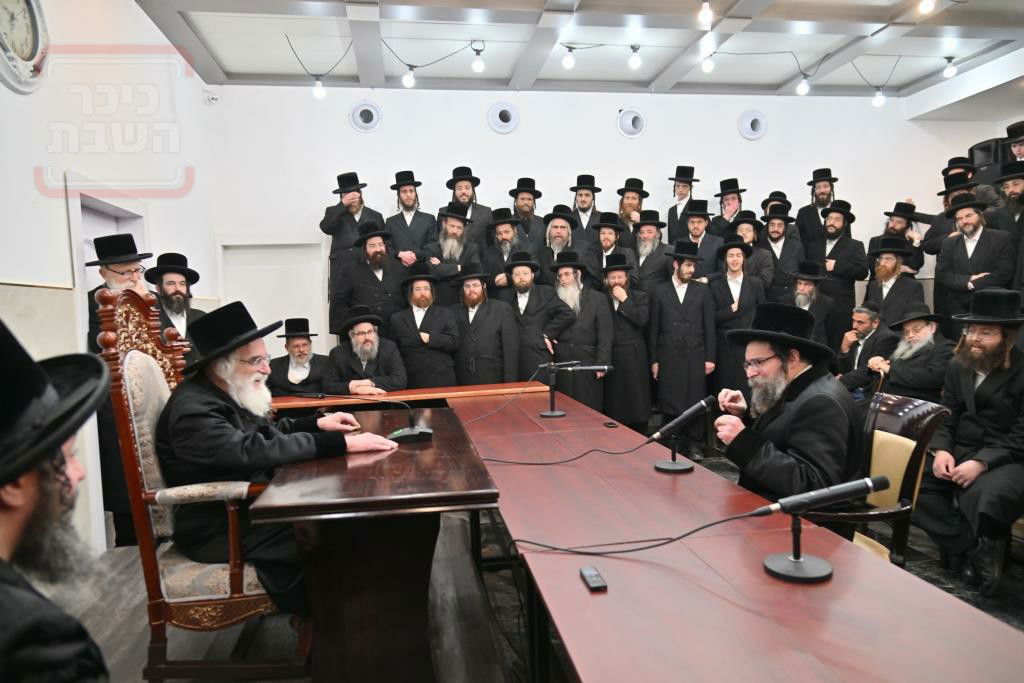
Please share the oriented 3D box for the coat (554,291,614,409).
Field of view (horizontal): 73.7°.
[{"bbox_3d":[0.648,0.126,6.157,0.560,1.200,0.360,0,3,27],"label":"coat"}]

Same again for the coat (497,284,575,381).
[{"bbox_3d":[0.198,0.114,5.750,0.620,1.200,0.420,-1,3,12],"label":"coat"}]

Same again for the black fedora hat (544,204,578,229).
[{"bbox_3d":[0.482,-1.218,6.650,0.340,0.150,0.360,9,-4,4],"label":"black fedora hat"}]

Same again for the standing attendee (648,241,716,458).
[{"bbox_3d":[1.453,0.067,5.800,0.560,1.850,0.360,-1,3,14],"label":"standing attendee"}]

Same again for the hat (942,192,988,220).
[{"bbox_3d":[4.194,-1.250,6.300,0.370,0.150,0.340,-7,-1,-42],"label":"hat"}]

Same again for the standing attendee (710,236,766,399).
[{"bbox_3d":[2.078,0.008,6.245,0.540,1.908,0.420,-1,3,20],"label":"standing attendee"}]

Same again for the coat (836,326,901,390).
[{"bbox_3d":[2.465,0.145,4.720,0.480,0.600,0.540,-4,4,-42],"label":"coat"}]

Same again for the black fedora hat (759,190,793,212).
[{"bbox_3d":[2.673,-1.420,6.900,0.310,0.145,0.350,-1,-9,18],"label":"black fedora hat"}]

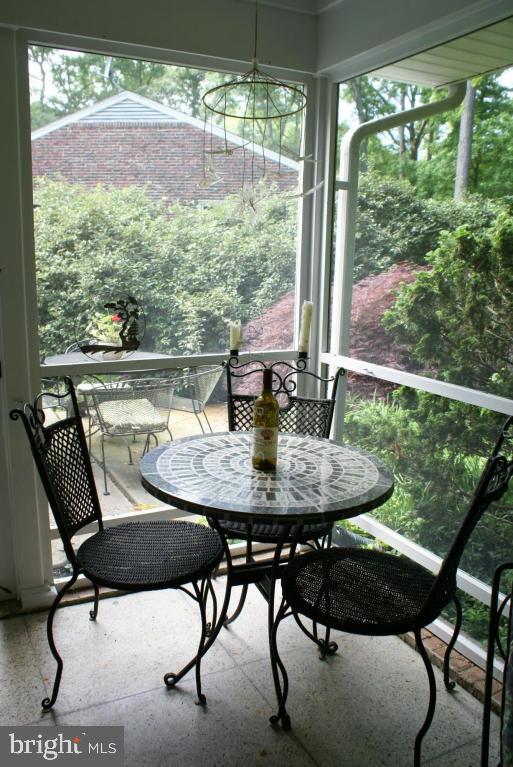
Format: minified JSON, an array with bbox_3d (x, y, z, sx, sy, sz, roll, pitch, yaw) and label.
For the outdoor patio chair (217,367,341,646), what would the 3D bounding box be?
[{"bbox_3d":[0.072,0.424,2.335,0.480,0.920,0.580,2,11,5],"label":"outdoor patio chair"}]

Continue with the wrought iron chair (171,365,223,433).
[{"bbox_3d":[-0.625,0.220,5.400,0.670,0.750,0.640,3,11,9],"label":"wrought iron chair"}]

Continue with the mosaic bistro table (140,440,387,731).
[{"bbox_3d":[0.018,0.594,2.034,0.768,0.703,0.768,1,11,0],"label":"mosaic bistro table"}]

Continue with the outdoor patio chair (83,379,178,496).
[{"bbox_3d":[-0.937,0.317,4.860,0.640,0.750,0.670,-4,12,-24],"label":"outdoor patio chair"}]

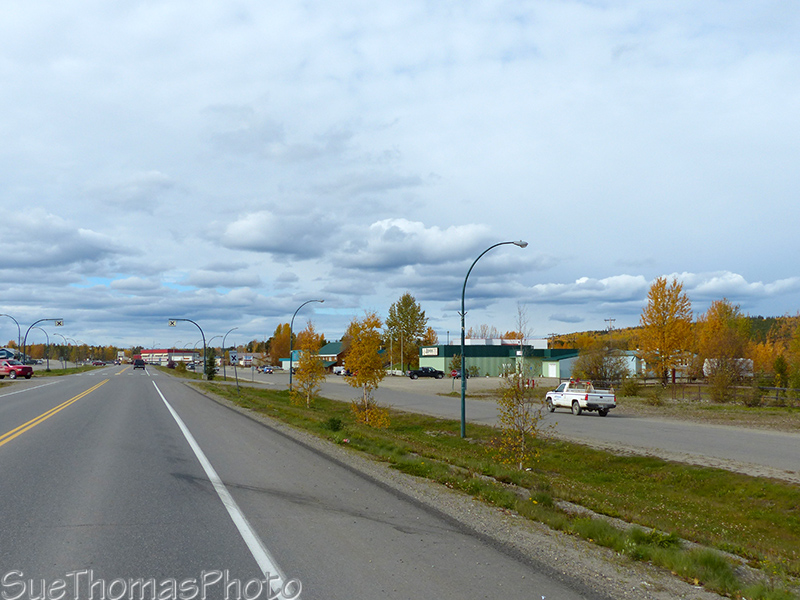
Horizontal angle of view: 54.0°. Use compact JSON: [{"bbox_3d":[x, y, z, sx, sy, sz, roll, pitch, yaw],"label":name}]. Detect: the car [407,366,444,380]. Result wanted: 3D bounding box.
[{"bbox_3d":[4.089,11.785,126.000,5.900,1.930,2.000,1,-5,-18],"label":"car"}]

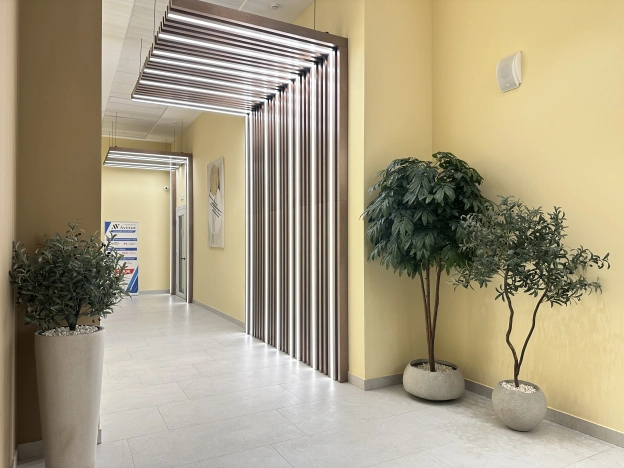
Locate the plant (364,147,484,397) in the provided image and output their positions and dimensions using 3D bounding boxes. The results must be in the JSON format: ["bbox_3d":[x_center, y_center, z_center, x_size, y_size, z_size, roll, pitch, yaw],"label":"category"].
[{"bbox_3d":[1.101,0.301,4.090,1.168,2.134,0.986,0,-1,-28],"label":"plant"}]

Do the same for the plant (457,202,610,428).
[{"bbox_3d":[1.664,0.627,3.438,0.795,1.892,1.208,0,-1,-28],"label":"plant"}]

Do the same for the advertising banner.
[{"bbox_3d":[-5.030,0.678,11.450,0.820,1.963,0.181,0,-1,-28],"label":"advertising banner"}]

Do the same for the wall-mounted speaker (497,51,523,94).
[{"bbox_3d":[1.800,-1.480,3.953,0.120,0.333,0.181,0,-1,-28],"label":"wall-mounted speaker"}]

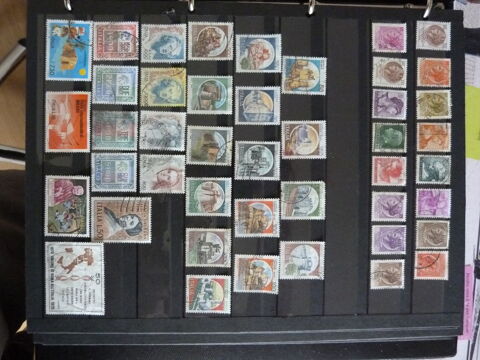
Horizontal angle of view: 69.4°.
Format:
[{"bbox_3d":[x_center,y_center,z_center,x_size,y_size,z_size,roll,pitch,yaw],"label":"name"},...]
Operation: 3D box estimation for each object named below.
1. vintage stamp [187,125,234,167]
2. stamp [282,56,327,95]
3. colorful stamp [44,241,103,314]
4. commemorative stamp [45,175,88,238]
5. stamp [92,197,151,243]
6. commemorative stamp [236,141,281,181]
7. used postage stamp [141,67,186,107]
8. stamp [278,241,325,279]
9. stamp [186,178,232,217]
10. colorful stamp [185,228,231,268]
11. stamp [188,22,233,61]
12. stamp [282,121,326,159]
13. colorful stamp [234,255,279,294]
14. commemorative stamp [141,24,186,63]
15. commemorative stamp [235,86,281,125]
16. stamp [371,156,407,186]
[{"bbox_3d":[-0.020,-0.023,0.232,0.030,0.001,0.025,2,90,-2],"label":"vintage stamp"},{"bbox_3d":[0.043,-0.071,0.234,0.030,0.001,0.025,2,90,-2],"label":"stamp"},{"bbox_3d":[-0.109,0.065,0.230,0.039,0.001,0.048,1,90,-2],"label":"colorful stamp"},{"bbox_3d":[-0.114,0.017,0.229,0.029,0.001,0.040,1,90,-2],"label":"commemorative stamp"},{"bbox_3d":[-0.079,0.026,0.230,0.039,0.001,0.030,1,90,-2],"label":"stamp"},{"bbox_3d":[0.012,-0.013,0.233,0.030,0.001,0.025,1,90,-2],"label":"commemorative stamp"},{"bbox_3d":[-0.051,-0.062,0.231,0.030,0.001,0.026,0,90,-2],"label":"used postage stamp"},{"bbox_3d":[0.042,0.054,0.234,0.030,0.001,0.025,1,90,-2],"label":"stamp"},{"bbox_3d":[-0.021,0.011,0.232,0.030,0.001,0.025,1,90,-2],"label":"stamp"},{"bbox_3d":[-0.021,0.045,0.232,0.030,0.001,0.025,0,90,-2],"label":"colorful stamp"},{"bbox_3d":[-0.020,-0.093,0.232,0.030,0.001,0.025,0,90,-2],"label":"stamp"},{"bbox_3d":[0.043,-0.027,0.234,0.030,0.001,0.025,0,90,-2],"label":"stamp"},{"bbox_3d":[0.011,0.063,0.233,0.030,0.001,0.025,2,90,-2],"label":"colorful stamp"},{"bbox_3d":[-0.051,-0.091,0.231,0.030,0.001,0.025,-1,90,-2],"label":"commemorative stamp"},{"bbox_3d":[0.012,-0.050,0.233,0.030,0.001,0.025,0,90,-2],"label":"commemorative stamp"},{"bbox_3d":[0.101,-0.006,0.236,0.024,0.001,0.020,0,90,-2],"label":"stamp"}]

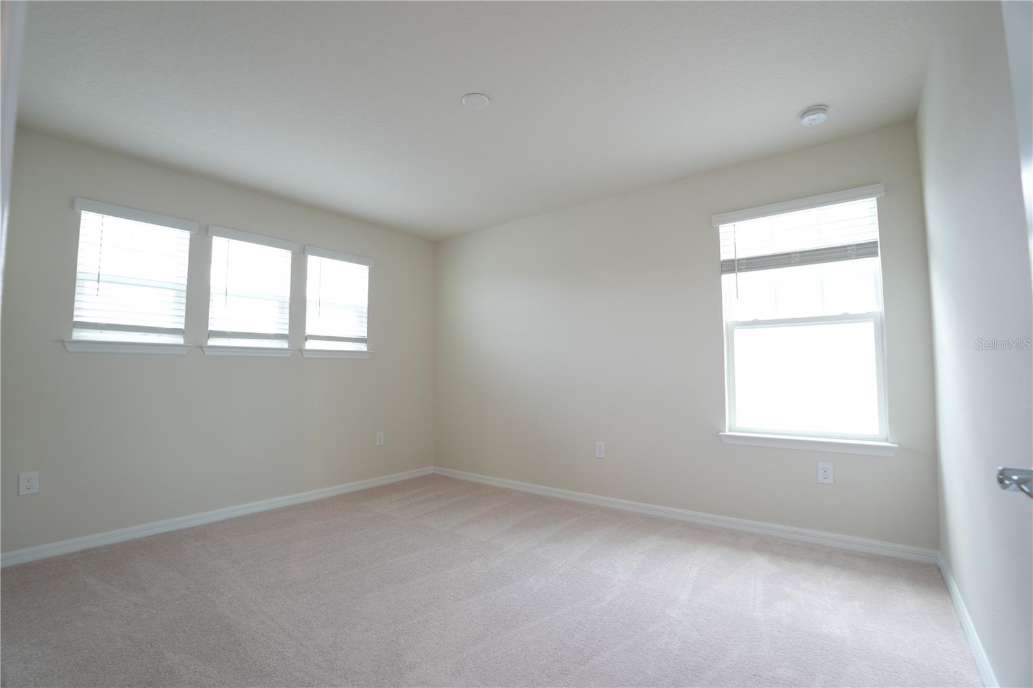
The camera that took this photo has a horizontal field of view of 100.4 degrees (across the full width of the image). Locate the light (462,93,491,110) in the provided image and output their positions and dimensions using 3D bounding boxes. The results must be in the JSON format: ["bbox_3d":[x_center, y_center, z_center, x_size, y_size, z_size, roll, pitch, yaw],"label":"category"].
[{"bbox_3d":[-0.211,-1.256,2.233,0.146,0.012,0.146,0,-4,0],"label":"light"}]

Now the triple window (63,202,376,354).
[{"bbox_3d":[-2.011,-0.386,3.278,0.100,0.869,1.895,-4,-5,42],"label":"triple window"}]

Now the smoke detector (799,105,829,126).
[{"bbox_3d":[1.621,-1.242,2.345,0.135,0.045,0.135,-3,-5,35],"label":"smoke detector"}]

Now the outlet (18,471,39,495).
[{"bbox_3d":[-2.717,0.774,2.396,0.012,0.116,0.073,-4,-5,42],"label":"outlet"}]

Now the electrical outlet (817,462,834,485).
[{"bbox_3d":[1.840,0.769,2.562,0.074,0.118,0.012,-3,-5,35],"label":"electrical outlet"}]

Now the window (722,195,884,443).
[{"bbox_3d":[1.756,-0.148,2.722,0.820,1.429,0.100,-3,-5,35],"label":"window"}]

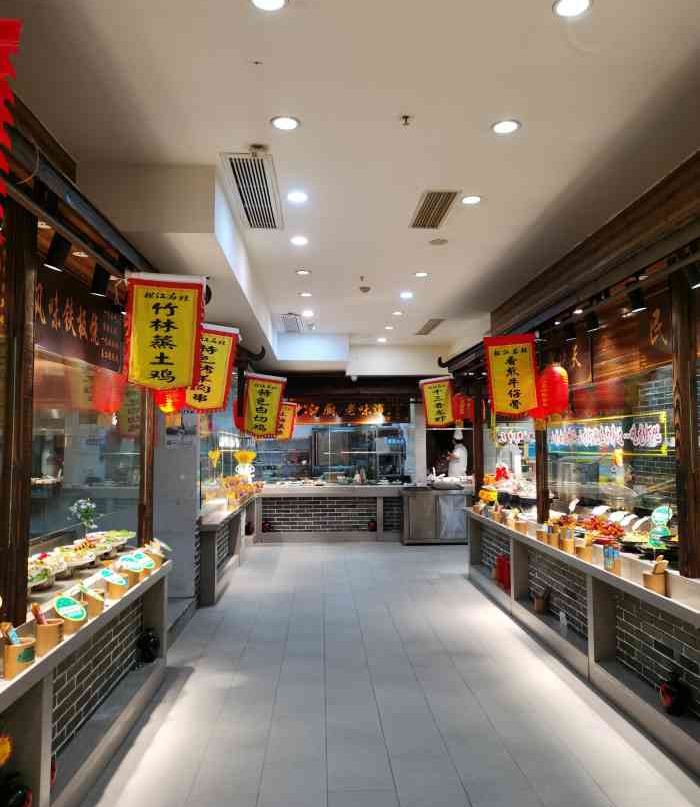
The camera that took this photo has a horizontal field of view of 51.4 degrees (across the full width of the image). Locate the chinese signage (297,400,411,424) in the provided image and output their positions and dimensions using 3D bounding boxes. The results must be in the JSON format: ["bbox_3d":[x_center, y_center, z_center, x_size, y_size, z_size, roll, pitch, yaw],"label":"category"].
[{"bbox_3d":[-0.019,0.135,11.472,1.950,0.390,0.060,0,-3,-2],"label":"chinese signage"}]

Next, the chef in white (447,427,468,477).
[{"bbox_3d":[1.916,1.321,12.838,0.420,1.820,0.520,-1,-3,8],"label":"chef in white"}]

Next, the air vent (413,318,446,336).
[{"bbox_3d":[1.013,-0.987,9.326,0.190,0.050,1.200,0,-3,-2],"label":"air vent"}]

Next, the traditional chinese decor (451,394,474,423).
[{"bbox_3d":[1.622,0.071,10.400,0.310,0.430,0.270,0,-4,2],"label":"traditional chinese decor"}]

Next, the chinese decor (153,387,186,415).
[{"bbox_3d":[-1.310,-0.110,5.365,0.240,0.410,0.240,0,-3,-2],"label":"chinese decor"}]

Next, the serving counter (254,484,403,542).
[{"bbox_3d":[-0.253,1.736,11.598,2.420,0.890,0.700,0,-3,-2],"label":"serving counter"}]

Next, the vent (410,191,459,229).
[{"bbox_3d":[0.538,-1.256,4.729,0.205,0.050,0.740,0,-3,-2],"label":"vent"}]

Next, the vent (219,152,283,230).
[{"bbox_3d":[-0.576,-1.269,4.442,0.280,0.050,1.280,0,-3,-2],"label":"vent"}]

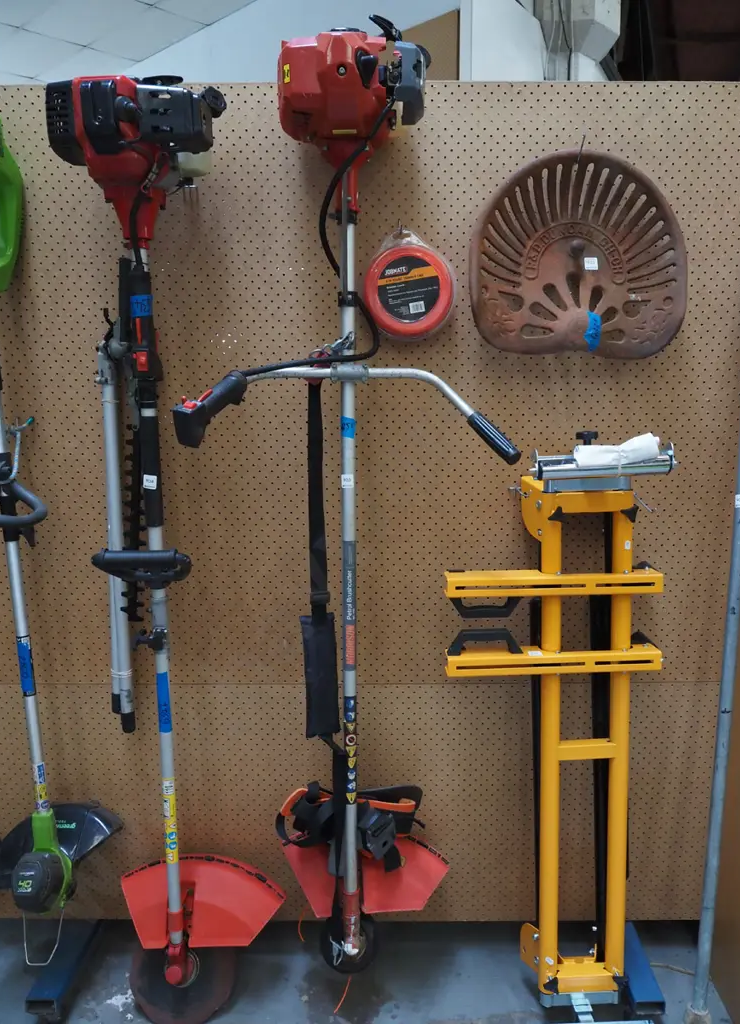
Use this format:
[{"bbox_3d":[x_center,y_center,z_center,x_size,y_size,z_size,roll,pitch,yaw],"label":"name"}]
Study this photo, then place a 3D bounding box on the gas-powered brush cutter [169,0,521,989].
[{"bbox_3d":[-0.037,0.111,1.508,0.615,1.945,0.276,0,12,1],"label":"gas-powered brush cutter"}]

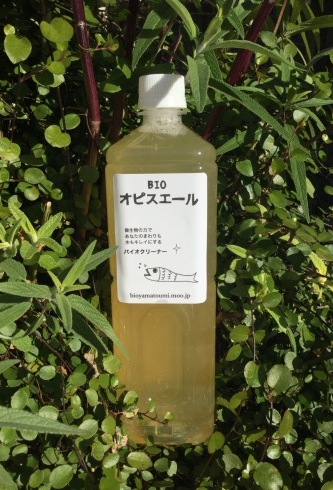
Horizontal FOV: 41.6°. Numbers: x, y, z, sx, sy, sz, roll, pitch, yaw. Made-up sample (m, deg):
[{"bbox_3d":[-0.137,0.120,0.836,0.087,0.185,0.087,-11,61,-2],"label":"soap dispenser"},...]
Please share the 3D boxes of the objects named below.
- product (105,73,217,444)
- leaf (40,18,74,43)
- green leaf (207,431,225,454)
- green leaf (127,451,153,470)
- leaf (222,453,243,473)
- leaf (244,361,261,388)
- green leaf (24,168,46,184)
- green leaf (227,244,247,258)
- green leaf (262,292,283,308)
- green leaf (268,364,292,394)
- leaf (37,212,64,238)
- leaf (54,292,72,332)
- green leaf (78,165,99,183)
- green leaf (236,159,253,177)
[{"bbox_3d":[-0.001,0.013,0.317,0.071,0.257,0.071,0,14,2],"label":"product"},{"bbox_3d":[-0.083,-0.163,0.332,0.026,0.019,0.006,12,-20,0],"label":"leaf"},{"bbox_3d":[0.036,0.144,0.320,0.011,0.004,0.017,26,54,15],"label":"green leaf"},{"bbox_3d":[-0.019,0.157,0.318,0.018,0.003,0.015,16,58,0],"label":"green leaf"},{"bbox_3d":[0.049,0.161,0.325,0.013,0.005,0.014,-30,51,-19],"label":"leaf"},{"bbox_3d":[0.072,0.107,0.365,0.014,0.024,0.005,-13,-23,4],"label":"leaf"},{"bbox_3d":[-0.101,-0.053,0.338,0.016,0.003,0.014,8,57,0],"label":"green leaf"},{"bbox_3d":[0.056,0.005,0.345,0.017,0.005,0.007,33,69,19],"label":"green leaf"},{"bbox_3d":[0.089,0.047,0.370,0.020,0.013,0.005,-24,-24,-5],"label":"green leaf"},{"bbox_3d":[0.094,0.112,0.365,0.022,0.026,0.006,-11,-20,12],"label":"green leaf"},{"bbox_3d":[-0.090,-0.015,0.340,0.029,0.005,0.009,-38,68,-11],"label":"leaf"},{"bbox_3d":[-0.066,0.043,0.284,0.010,0.004,0.030,-14,57,-11],"label":"leaf"},{"bbox_3d":[-0.062,-0.057,0.352,0.017,0.015,0.003,6,-21,0],"label":"green leaf"},{"bbox_3d":[0.066,-0.065,0.370,0.015,0.016,0.005,-11,-22,2],"label":"green leaf"}]

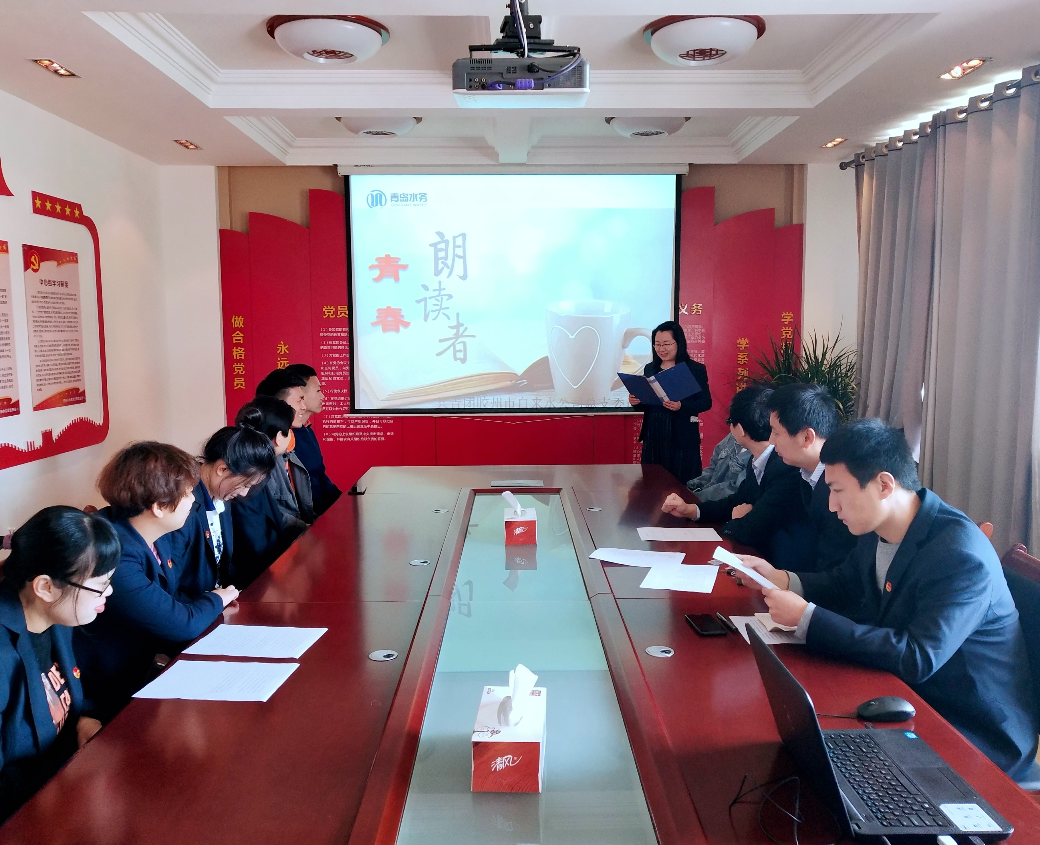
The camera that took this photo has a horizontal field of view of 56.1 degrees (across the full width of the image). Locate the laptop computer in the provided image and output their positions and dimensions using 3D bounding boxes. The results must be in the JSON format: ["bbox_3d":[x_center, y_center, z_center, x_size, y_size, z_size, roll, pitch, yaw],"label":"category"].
[{"bbox_3d":[0.570,0.498,1.645,0.325,0.240,0.355,0,5,-1],"label":"laptop computer"}]

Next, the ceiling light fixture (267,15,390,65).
[{"bbox_3d":[-0.784,-1.548,3.994,0.499,0.180,0.499,0,5,-1],"label":"ceiling light fixture"}]

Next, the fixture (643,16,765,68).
[{"bbox_3d":[0.754,-1.553,4.008,0.502,0.180,0.502,0,5,-1],"label":"fixture"}]

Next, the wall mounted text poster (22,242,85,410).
[{"bbox_3d":[-2.408,-0.493,5.095,0.020,0.815,0.595,0,5,-1],"label":"wall mounted text poster"}]

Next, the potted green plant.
[{"bbox_3d":[1.750,0.194,6.063,0.680,1.524,0.680,0,5,-1],"label":"potted green plant"}]

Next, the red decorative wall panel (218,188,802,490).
[{"bbox_3d":[-0.057,-0.385,6.744,3.985,2.429,0.100,0,5,-1],"label":"red decorative wall panel"}]

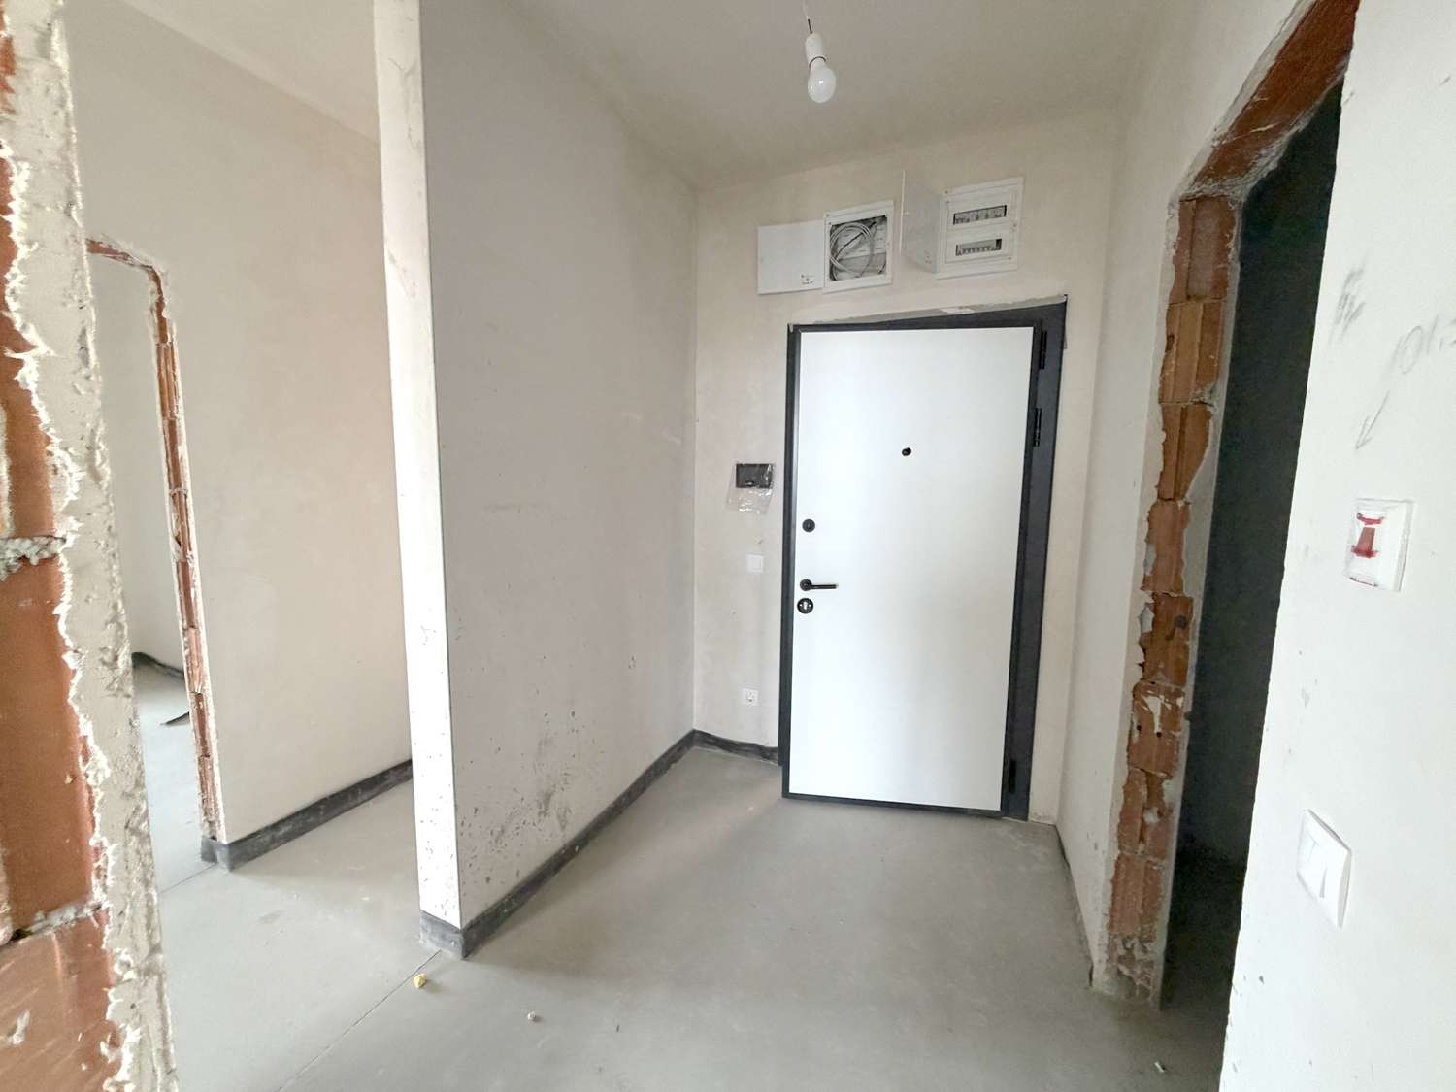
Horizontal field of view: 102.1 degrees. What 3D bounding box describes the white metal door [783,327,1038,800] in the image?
[{"bbox_3d":[0.715,0.122,2.446,0.925,1.998,0.070,1,7,7],"label":"white metal door"}]

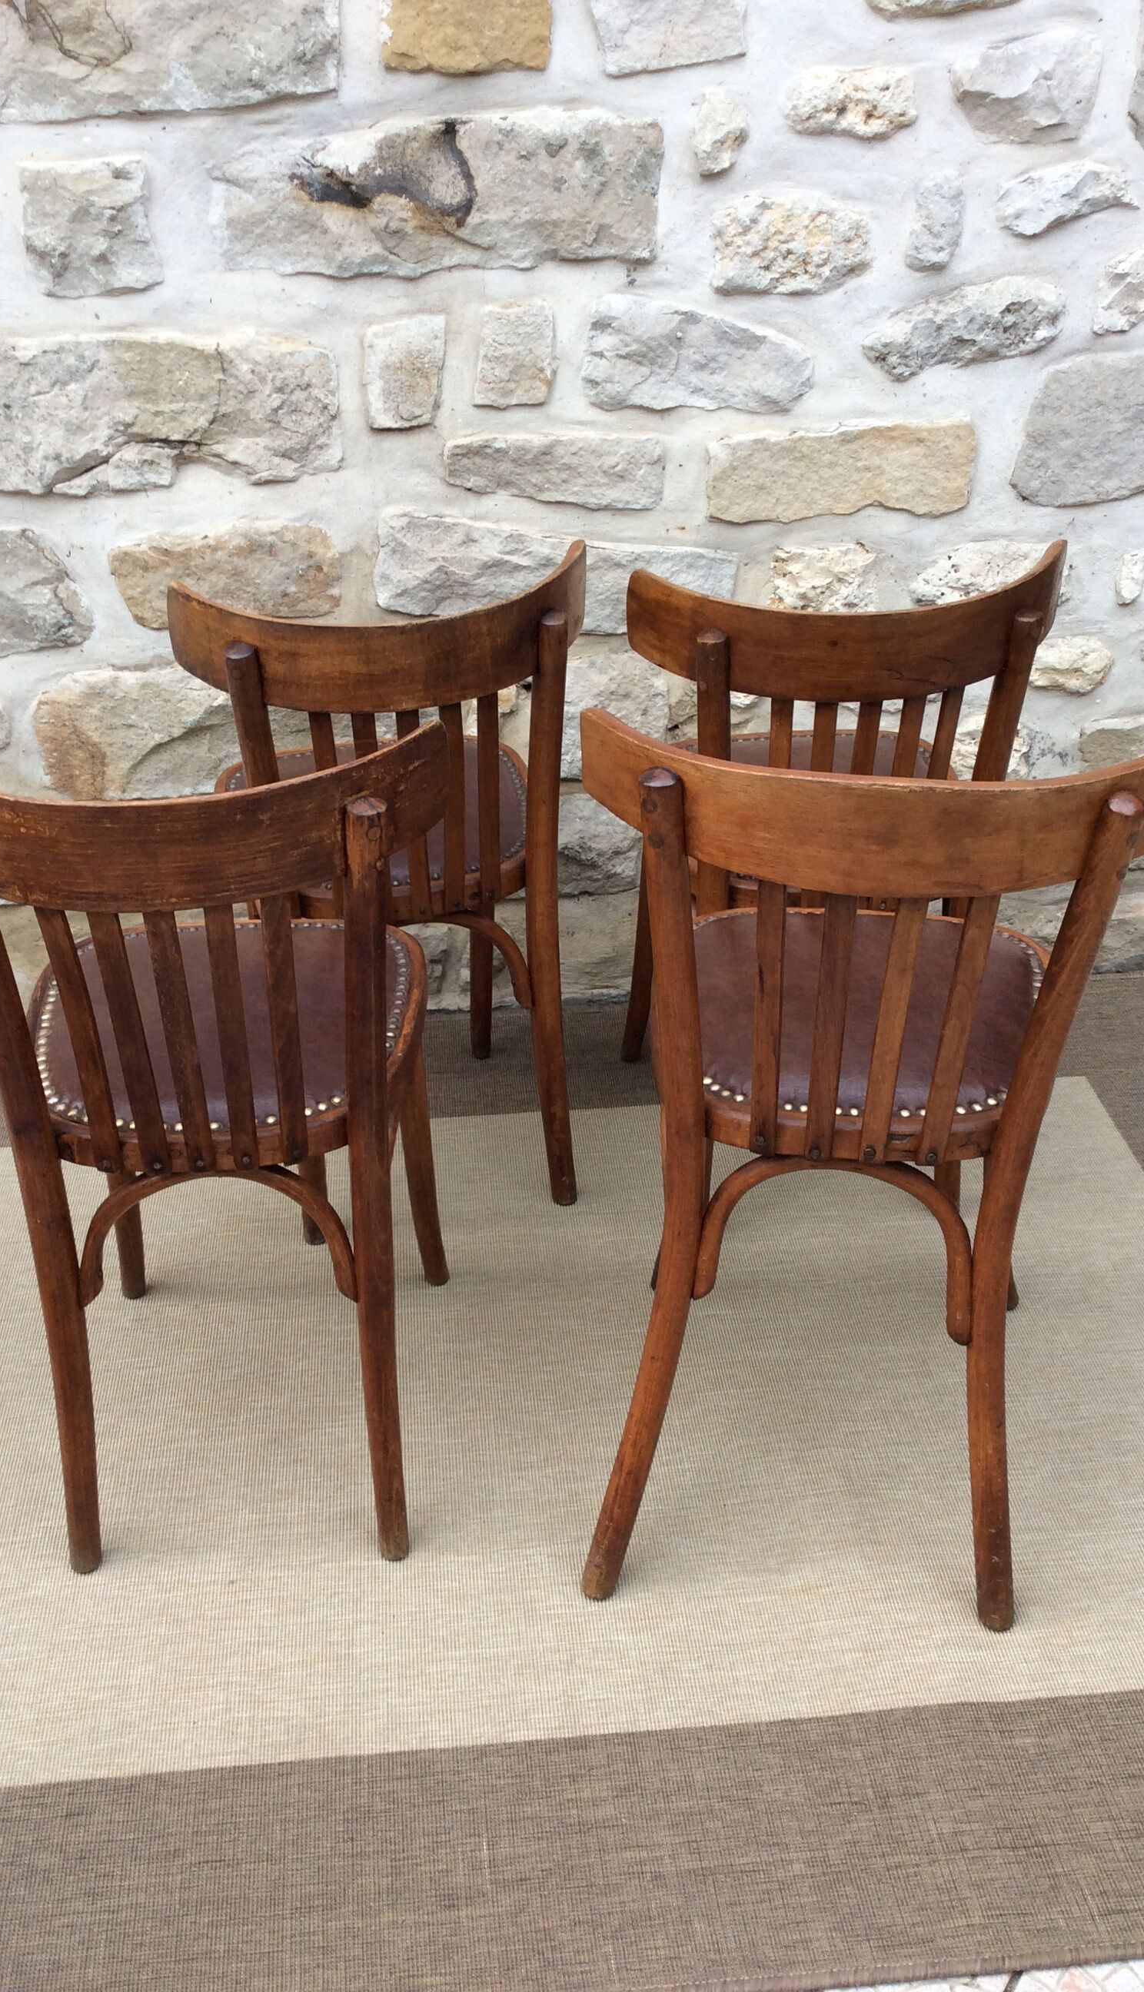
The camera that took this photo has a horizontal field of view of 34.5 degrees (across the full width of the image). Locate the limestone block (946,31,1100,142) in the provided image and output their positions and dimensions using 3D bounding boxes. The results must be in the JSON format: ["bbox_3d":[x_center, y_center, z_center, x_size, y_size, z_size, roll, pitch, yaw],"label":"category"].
[{"bbox_3d":[0.574,-1.182,2.384,0.197,0.125,0.099,-3,27,-5],"label":"limestone block"}]

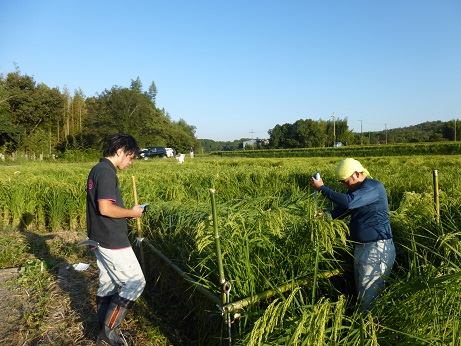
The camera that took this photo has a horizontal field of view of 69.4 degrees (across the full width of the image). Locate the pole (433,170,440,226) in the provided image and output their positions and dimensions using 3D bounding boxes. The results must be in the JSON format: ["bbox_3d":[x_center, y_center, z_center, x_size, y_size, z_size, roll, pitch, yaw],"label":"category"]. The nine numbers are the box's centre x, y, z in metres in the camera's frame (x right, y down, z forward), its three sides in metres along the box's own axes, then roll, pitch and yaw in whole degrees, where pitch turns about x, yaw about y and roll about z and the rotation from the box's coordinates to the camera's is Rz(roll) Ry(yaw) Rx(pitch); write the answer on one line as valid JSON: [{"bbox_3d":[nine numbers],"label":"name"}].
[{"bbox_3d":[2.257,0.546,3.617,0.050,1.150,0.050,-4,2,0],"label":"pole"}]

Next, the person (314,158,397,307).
[{"bbox_3d":[1.084,0.695,2.865,0.660,1.640,0.500,-3,5,-10],"label":"person"}]

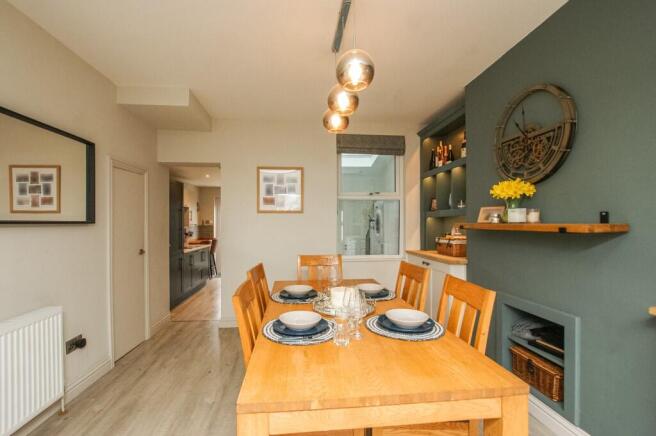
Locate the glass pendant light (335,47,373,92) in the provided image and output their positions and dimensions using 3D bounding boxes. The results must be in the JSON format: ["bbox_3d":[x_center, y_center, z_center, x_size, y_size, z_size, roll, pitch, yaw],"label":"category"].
[{"bbox_3d":[0.130,-0.697,1.295,0.180,0.172,0.180,0,-1,-7],"label":"glass pendant light"}]

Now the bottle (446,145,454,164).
[{"bbox_3d":[1.457,-0.730,3.246,0.080,0.290,0.080,0,-1,-7],"label":"bottle"}]

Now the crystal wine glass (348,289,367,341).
[{"bbox_3d":[0.142,0.456,1.305,0.080,0.220,0.080,0,-1,-6],"label":"crystal wine glass"}]

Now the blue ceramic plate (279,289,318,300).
[{"bbox_3d":[-0.204,0.543,1.925,0.270,0.025,0.270,0,-1,0],"label":"blue ceramic plate"}]

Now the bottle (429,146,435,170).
[{"bbox_3d":[1.332,-0.732,3.486,0.075,0.300,0.075,0,-1,-7],"label":"bottle"}]

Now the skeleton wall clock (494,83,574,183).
[{"bbox_3d":[1.366,-0.536,1.869,0.056,0.630,0.615,0,-1,-6],"label":"skeleton wall clock"}]

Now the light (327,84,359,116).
[{"bbox_3d":[0.095,-0.731,1.700,0.190,0.180,0.190,0,-1,-6],"label":"light"}]

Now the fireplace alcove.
[{"bbox_3d":[1.522,0.882,1.882,0.320,0.614,0.653,0,-1,-6],"label":"fireplace alcove"}]

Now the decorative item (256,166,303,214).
[{"bbox_3d":[-0.590,-0.345,3.426,0.575,0.570,0.030,0,-1,-7],"label":"decorative item"}]

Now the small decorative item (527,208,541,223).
[{"bbox_3d":[1.291,-0.014,1.715,0.070,0.085,0.070,0,-1,-7],"label":"small decorative item"}]

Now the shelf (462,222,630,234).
[{"bbox_3d":[1.286,0.057,1.838,0.220,0.046,1.069,0,-1,-6],"label":"shelf"}]

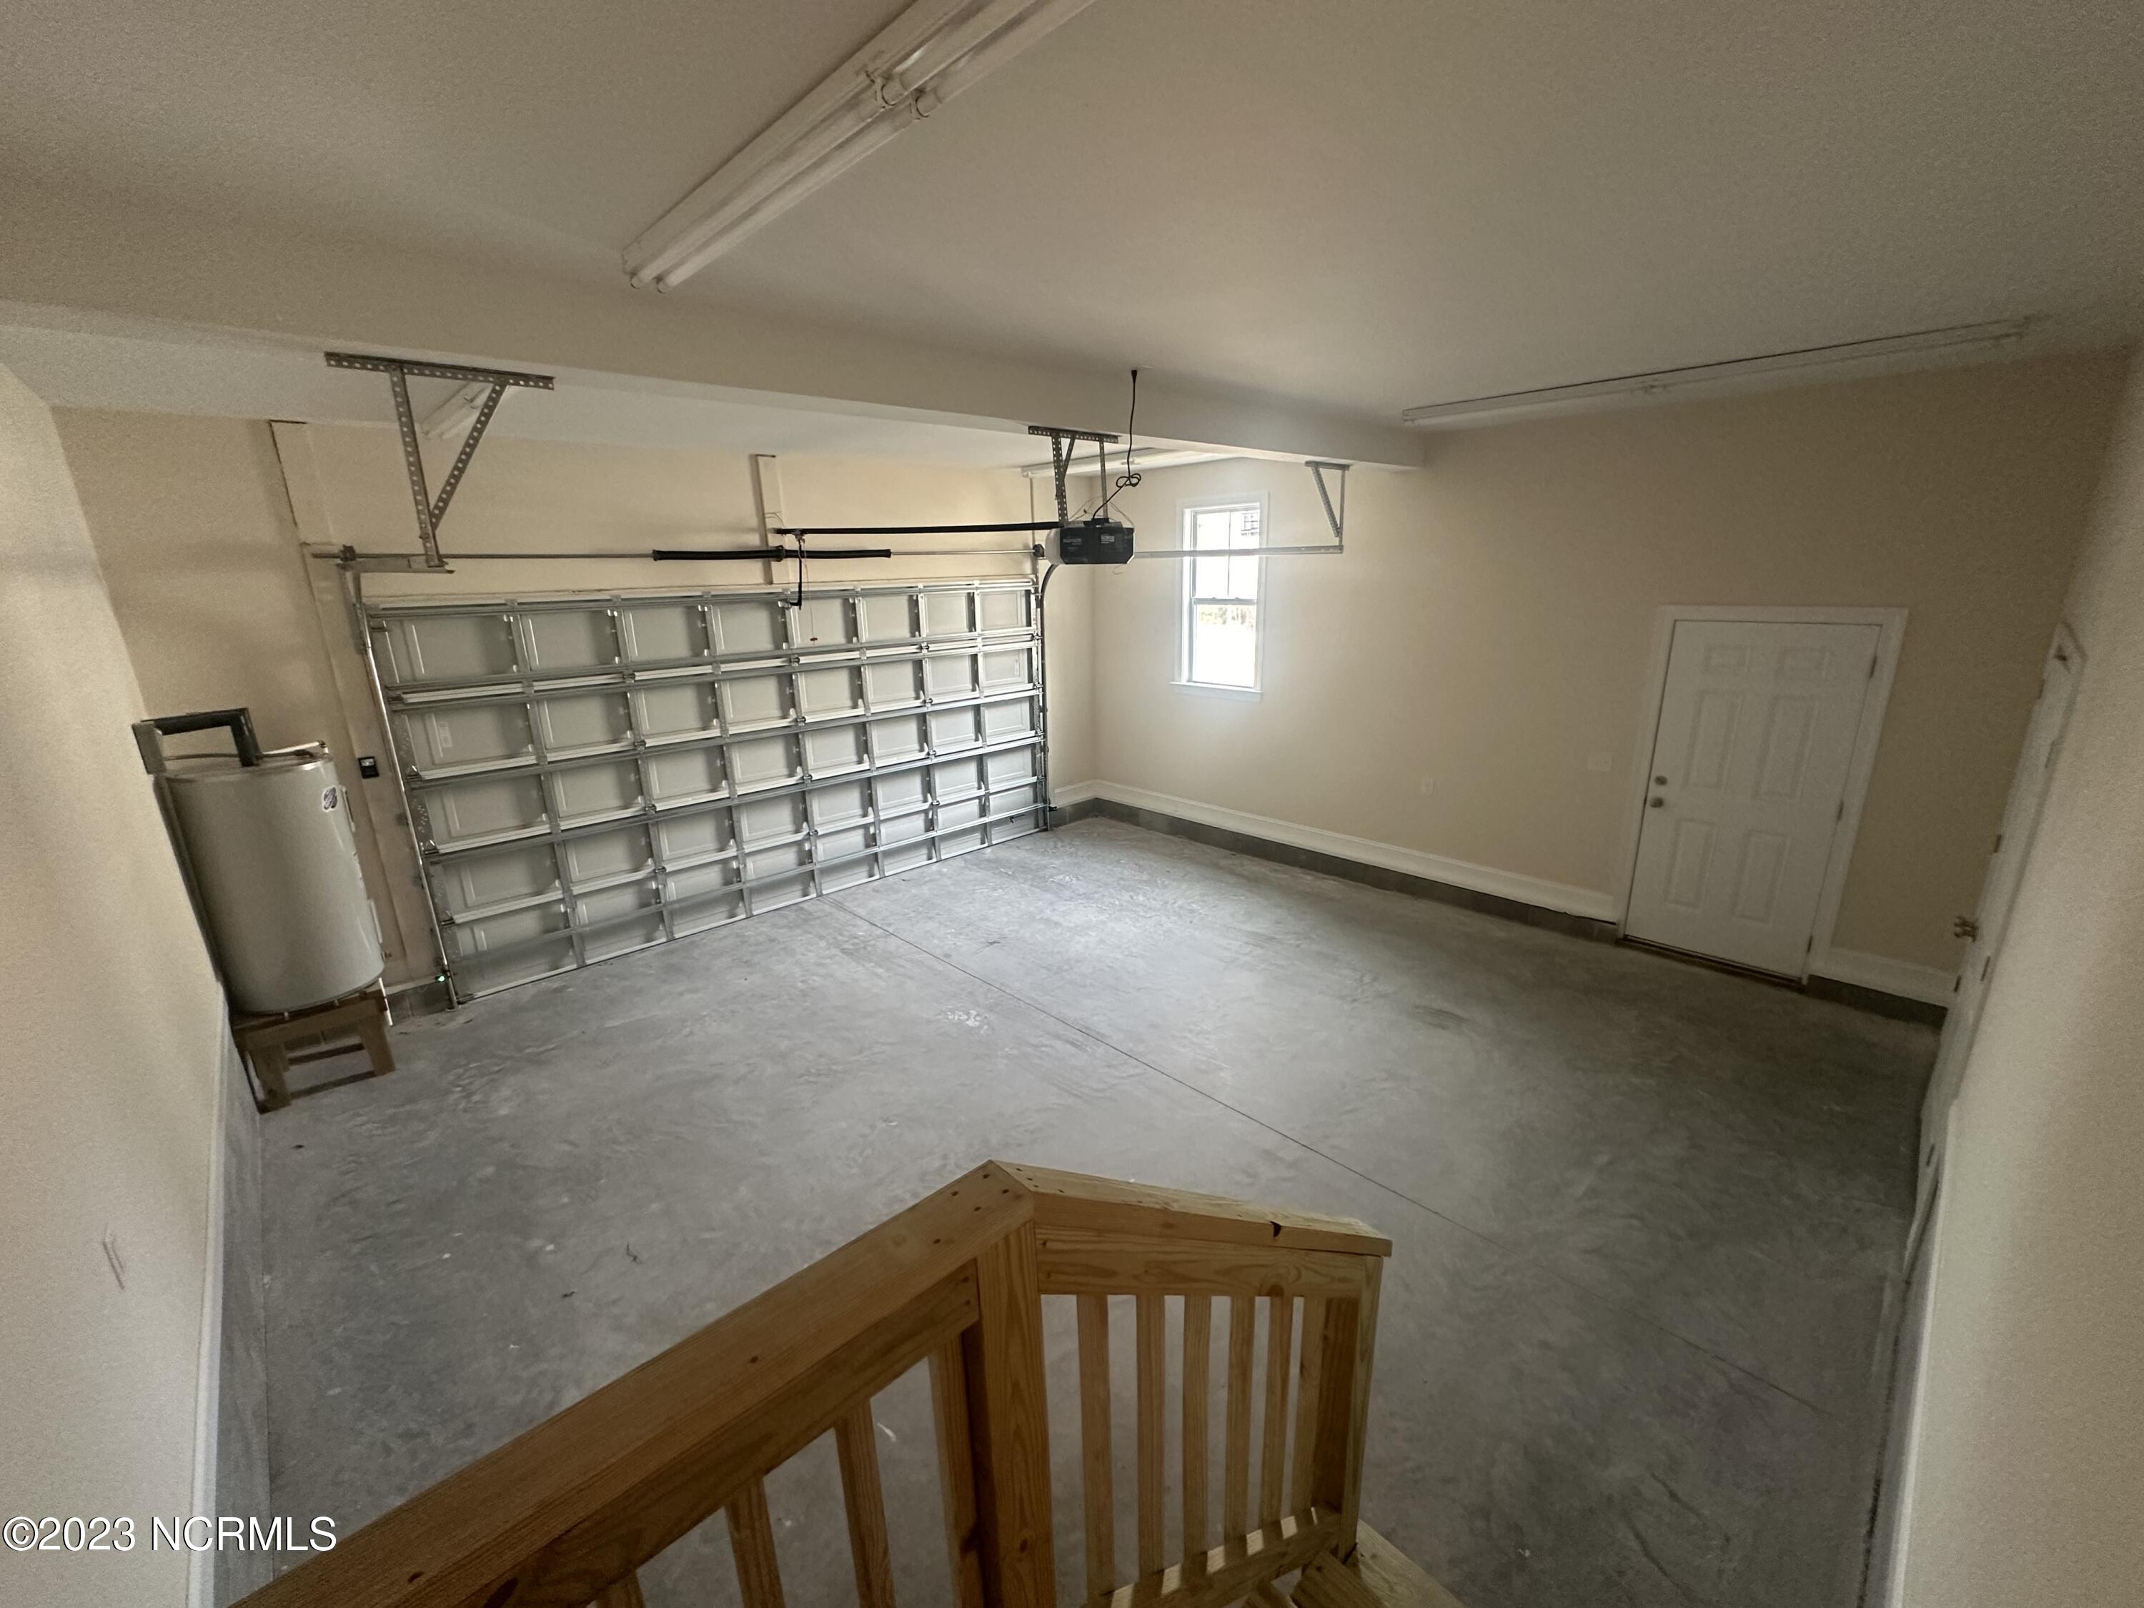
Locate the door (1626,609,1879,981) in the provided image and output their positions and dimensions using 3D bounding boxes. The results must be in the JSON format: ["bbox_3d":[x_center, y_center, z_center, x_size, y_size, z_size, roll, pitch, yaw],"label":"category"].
[{"bbox_3d":[3.945,-0.039,5.120,0.050,2.030,0.917,-15,20,-41],"label":"door"}]

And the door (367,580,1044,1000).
[{"bbox_3d":[-2.099,-0.408,6.748,4.900,2.430,0.080,-15,20,-41],"label":"door"}]

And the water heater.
[{"bbox_3d":[-4.064,0.295,4.437,0.620,1.460,0.600,-15,20,-41],"label":"water heater"}]

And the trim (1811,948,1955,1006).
[{"bbox_3d":[4.474,0.951,4.778,0.022,0.195,0.550,-15,20,-41],"label":"trim"}]

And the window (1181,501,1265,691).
[{"bbox_3d":[1.309,-1.802,7.563,0.100,1.560,0.870,-15,20,-41],"label":"window"}]

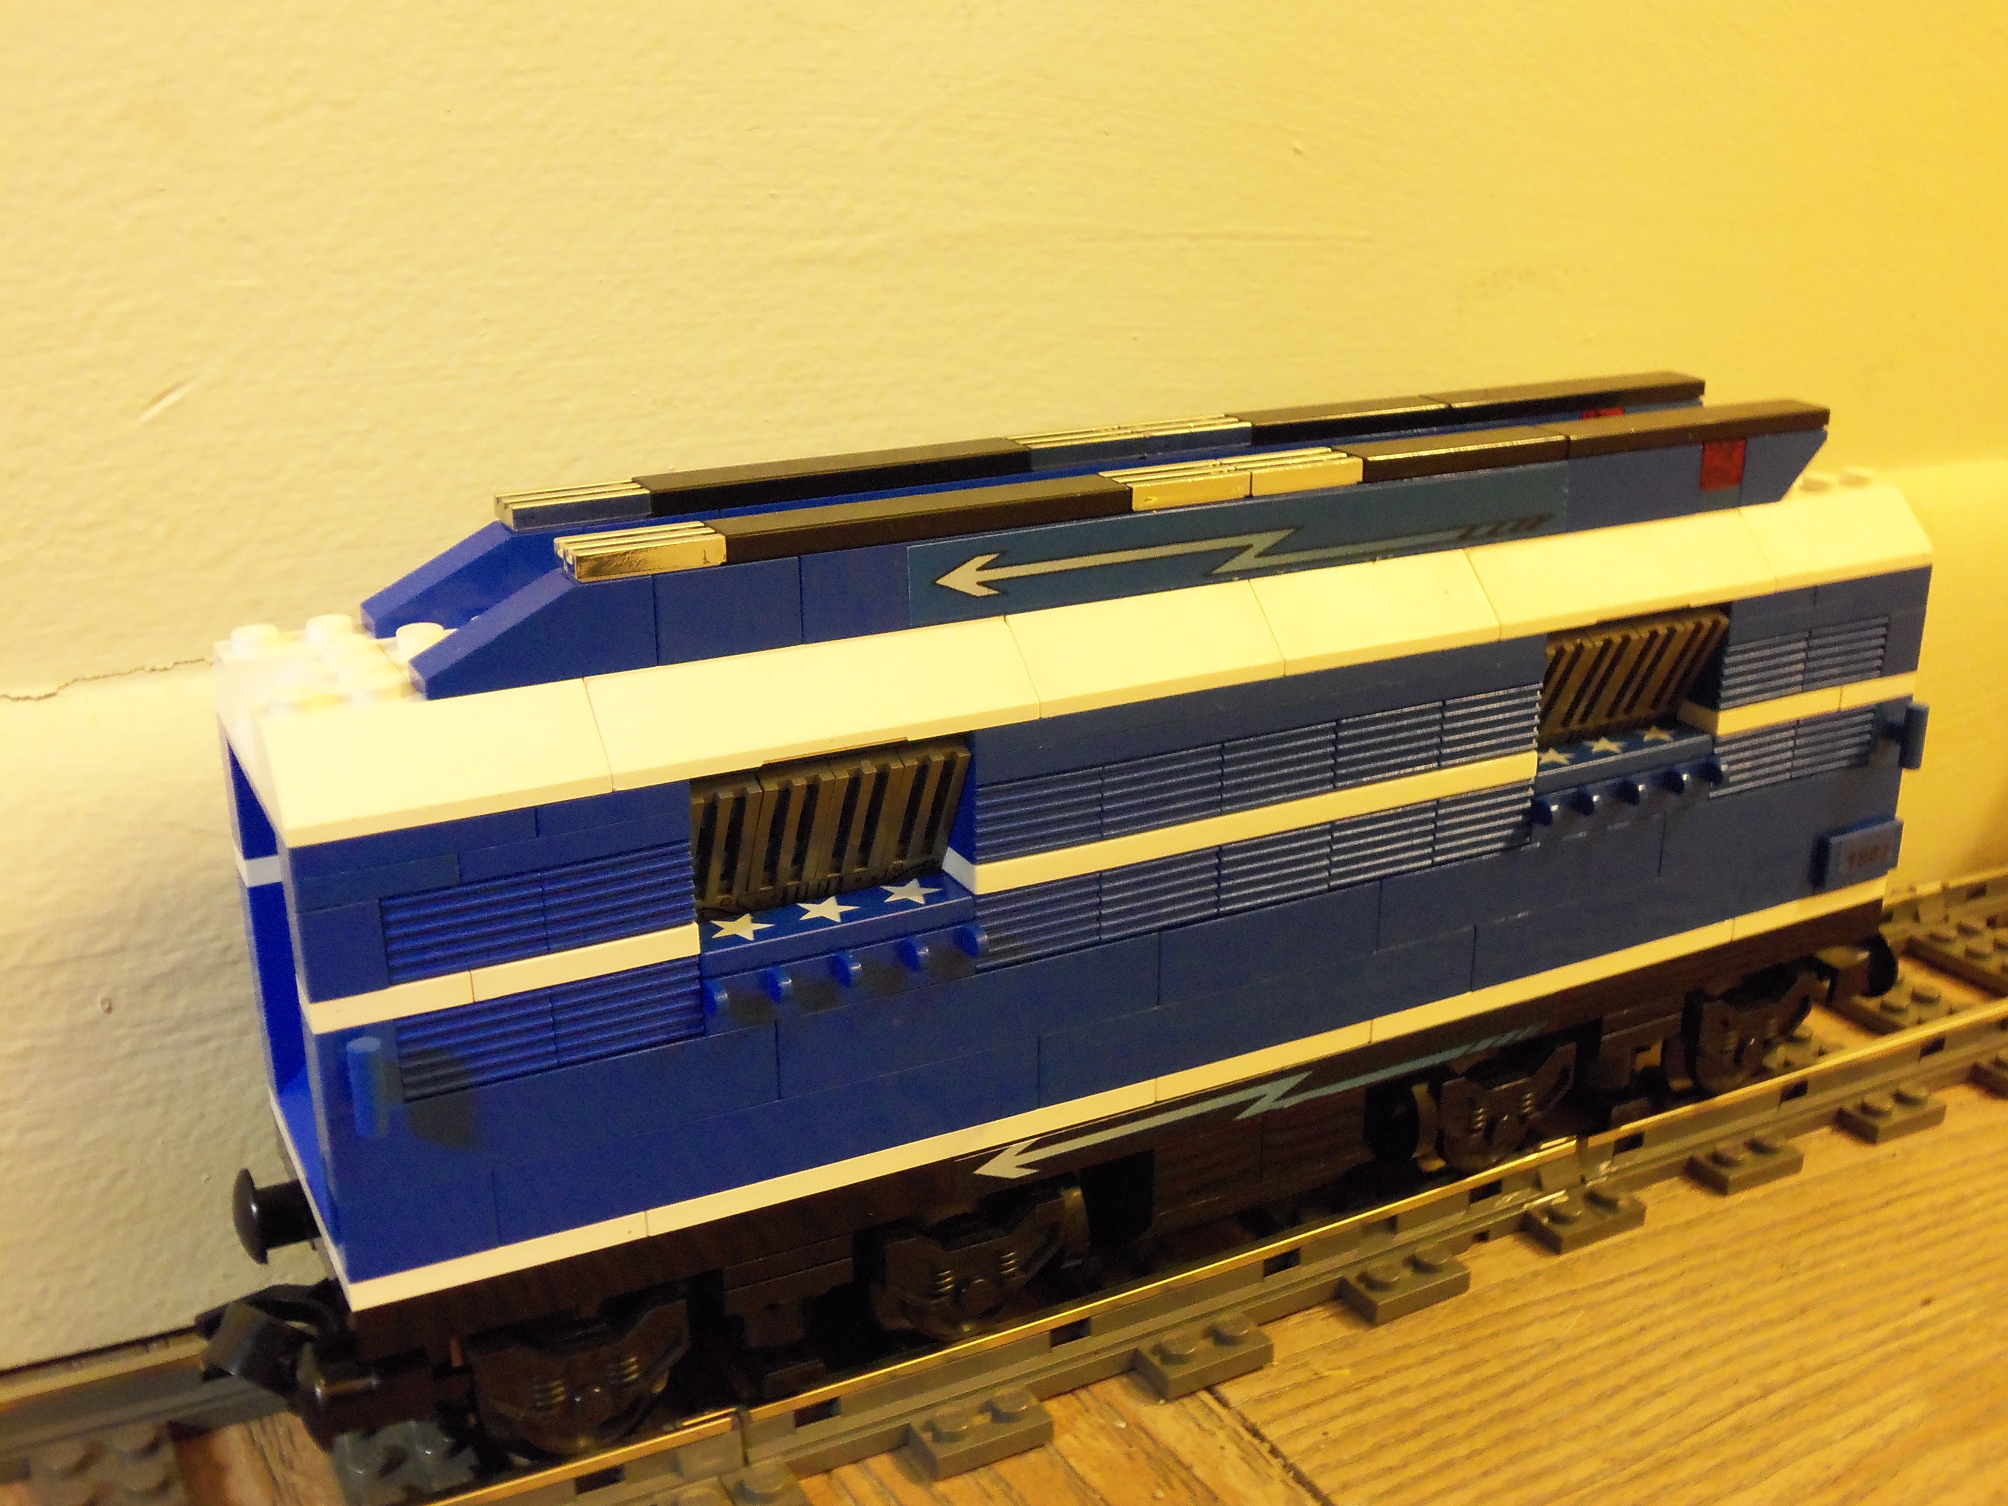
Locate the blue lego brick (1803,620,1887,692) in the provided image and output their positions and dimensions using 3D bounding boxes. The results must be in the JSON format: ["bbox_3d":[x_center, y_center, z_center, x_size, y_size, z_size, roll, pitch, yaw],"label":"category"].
[{"bbox_3d":[0.113,-0.014,0.295,0.016,0.010,0.008,-10,22,-26],"label":"blue lego brick"}]

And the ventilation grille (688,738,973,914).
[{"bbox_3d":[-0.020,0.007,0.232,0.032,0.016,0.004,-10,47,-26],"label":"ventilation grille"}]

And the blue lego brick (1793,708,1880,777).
[{"bbox_3d":[0.114,-0.003,0.302,0.016,0.010,0.008,-10,22,-26],"label":"blue lego brick"}]

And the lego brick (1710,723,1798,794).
[{"bbox_3d":[0.100,0.000,0.292,0.016,0.010,0.008,-10,22,-26],"label":"lego brick"}]

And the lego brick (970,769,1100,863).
[{"bbox_3d":[0.002,0.006,0.241,0.016,0.010,0.008,-10,22,-26],"label":"lego brick"}]

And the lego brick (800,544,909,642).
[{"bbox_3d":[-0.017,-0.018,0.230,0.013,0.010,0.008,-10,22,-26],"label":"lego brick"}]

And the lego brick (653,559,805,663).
[{"bbox_3d":[-0.030,-0.016,0.225,0.016,0.010,0.008,-10,22,-26],"label":"lego brick"}]

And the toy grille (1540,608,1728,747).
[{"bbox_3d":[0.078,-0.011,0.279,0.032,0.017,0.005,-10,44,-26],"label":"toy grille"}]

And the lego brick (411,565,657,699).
[{"bbox_3d":[-0.047,-0.012,0.215,0.024,0.010,0.008,-10,22,-26],"label":"lego brick"}]

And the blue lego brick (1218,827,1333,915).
[{"bbox_3d":[0.030,0.013,0.258,0.016,0.010,0.008,-10,22,-26],"label":"blue lego brick"}]

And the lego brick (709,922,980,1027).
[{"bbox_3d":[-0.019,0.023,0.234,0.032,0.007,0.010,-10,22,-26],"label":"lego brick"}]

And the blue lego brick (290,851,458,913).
[{"bbox_3d":[-0.061,0.011,0.206,0.016,0.003,0.008,-10,22,-26],"label":"blue lego brick"}]

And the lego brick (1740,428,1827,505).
[{"bbox_3d":[0.102,-0.039,0.290,0.016,0.010,0.008,-10,22,-26],"label":"lego brick"}]

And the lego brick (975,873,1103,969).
[{"bbox_3d":[0.002,0.018,0.245,0.016,0.010,0.008,-10,22,-26],"label":"lego brick"}]

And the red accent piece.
[{"bbox_3d":[0.093,-0.039,0.285,0.008,0.006,0.008,-10,22,-26],"label":"red accent piece"}]

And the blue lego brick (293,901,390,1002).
[{"bbox_3d":[-0.064,0.018,0.207,0.008,0.010,0.008,-10,22,-26],"label":"blue lego brick"}]

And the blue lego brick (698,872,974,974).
[{"bbox_3d":[-0.019,0.019,0.233,0.032,0.003,0.008,-10,22,-26],"label":"blue lego brick"}]

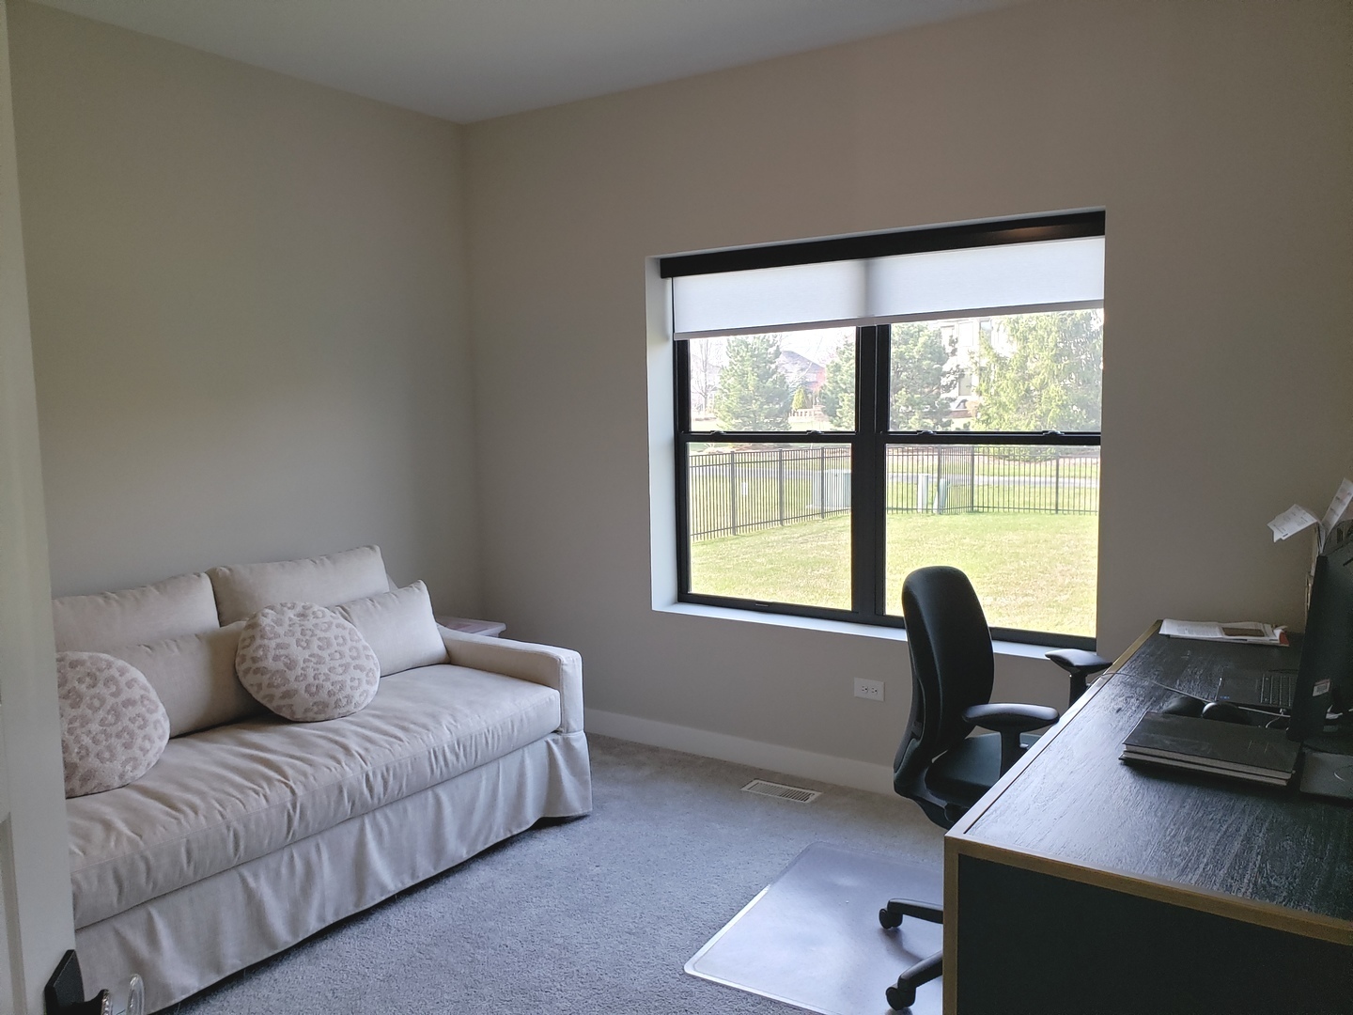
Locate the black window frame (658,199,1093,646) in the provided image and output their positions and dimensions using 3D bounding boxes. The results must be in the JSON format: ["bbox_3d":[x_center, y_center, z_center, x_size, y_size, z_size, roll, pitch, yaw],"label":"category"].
[{"bbox_3d":[0.724,-0.268,3.913,1.760,1.450,0.109,3,7,33],"label":"black window frame"}]

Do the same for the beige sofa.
[{"bbox_3d":[-1.409,0.726,2.950,1.044,0.935,2.317,3,7,36],"label":"beige sofa"}]

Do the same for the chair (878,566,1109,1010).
[{"bbox_3d":[0.816,0.679,2.606,0.656,1.034,0.676,4,7,38],"label":"chair"}]

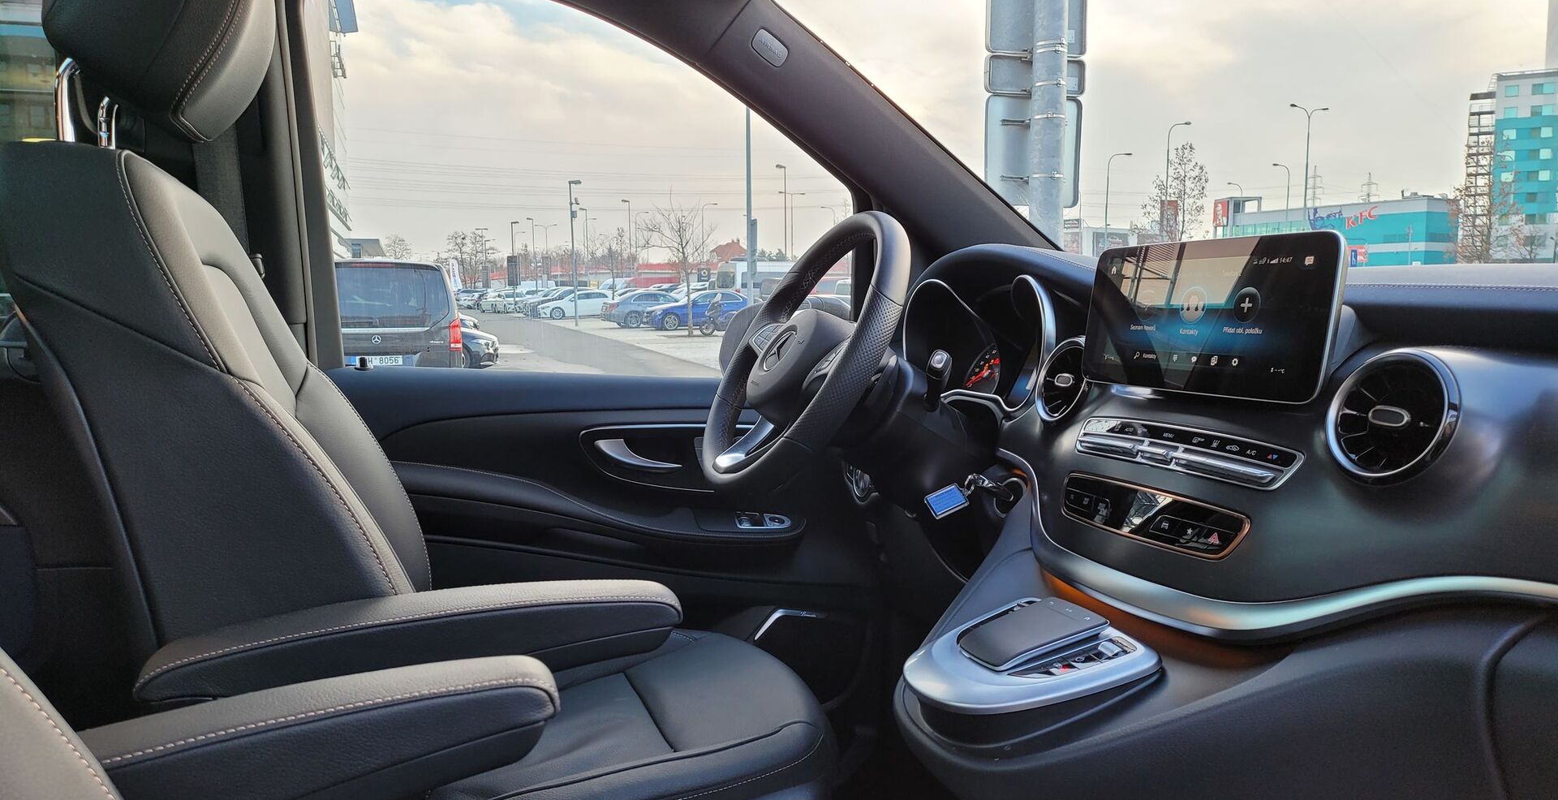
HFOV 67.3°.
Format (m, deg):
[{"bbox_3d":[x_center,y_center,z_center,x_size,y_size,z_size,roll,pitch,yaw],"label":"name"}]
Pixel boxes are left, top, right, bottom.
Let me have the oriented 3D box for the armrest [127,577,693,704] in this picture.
[{"bbox_3d":[-0.266,0.182,0.876,0.380,0.065,0.072,-3,6,-26],"label":"armrest"}]

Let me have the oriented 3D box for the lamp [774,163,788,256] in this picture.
[{"bbox_3d":[0.115,-8.643,63.379,0.750,8.000,0.250,-3,6,-25],"label":"lamp"}]

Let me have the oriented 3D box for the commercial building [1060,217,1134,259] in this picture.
[{"bbox_3d":[29.618,-12.965,112.707,9.000,6.600,9.000,-3,6,-22],"label":"commercial building"}]

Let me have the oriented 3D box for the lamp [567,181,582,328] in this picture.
[{"bbox_3d":[-8.480,-6.166,49.162,0.550,6.038,0.270,-3,7,-21],"label":"lamp"}]

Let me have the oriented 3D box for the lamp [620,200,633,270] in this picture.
[{"bbox_3d":[-11.449,-11.024,88.318,0.700,8.000,0.250,-3,6,-25],"label":"lamp"}]

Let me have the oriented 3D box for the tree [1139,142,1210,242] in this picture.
[{"bbox_3d":[16.115,-7.314,47.657,2.900,6.130,2.900,1,7,18],"label":"tree"}]

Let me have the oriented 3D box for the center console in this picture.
[{"bbox_3d":[0.183,0.215,0.916,0.190,0.065,0.180,-9,8,-23],"label":"center console"}]

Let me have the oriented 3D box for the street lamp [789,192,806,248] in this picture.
[{"bbox_3d":[1.605,-15.826,121.033,2.800,11.000,0.350,-3,6,-25],"label":"street lamp"}]

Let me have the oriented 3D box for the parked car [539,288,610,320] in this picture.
[{"bbox_3d":[-10.109,-4.791,58.900,4.450,1.470,1.820,-4,7,-26],"label":"parked car"}]

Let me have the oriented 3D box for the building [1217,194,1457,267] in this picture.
[{"bbox_3d":[51.010,-13.920,106.594,7.000,7.500,20.000,-4,7,-30],"label":"building"}]

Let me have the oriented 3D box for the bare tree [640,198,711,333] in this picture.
[{"bbox_3d":[-3.282,-4.311,37.412,2.500,4.500,2.500,0,6,0],"label":"bare tree"}]

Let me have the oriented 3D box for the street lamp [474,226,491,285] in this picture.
[{"bbox_3d":[-33.091,-15.005,130.137,1.350,8.000,0.300,-3,6,-25],"label":"street lamp"}]

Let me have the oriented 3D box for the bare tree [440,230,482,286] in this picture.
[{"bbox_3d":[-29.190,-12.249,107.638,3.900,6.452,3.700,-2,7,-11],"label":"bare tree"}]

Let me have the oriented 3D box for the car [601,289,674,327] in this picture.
[{"bbox_3d":[-4.574,-3.595,45.842,4.690,1.440,1.810,-3,6,-23],"label":"car"}]

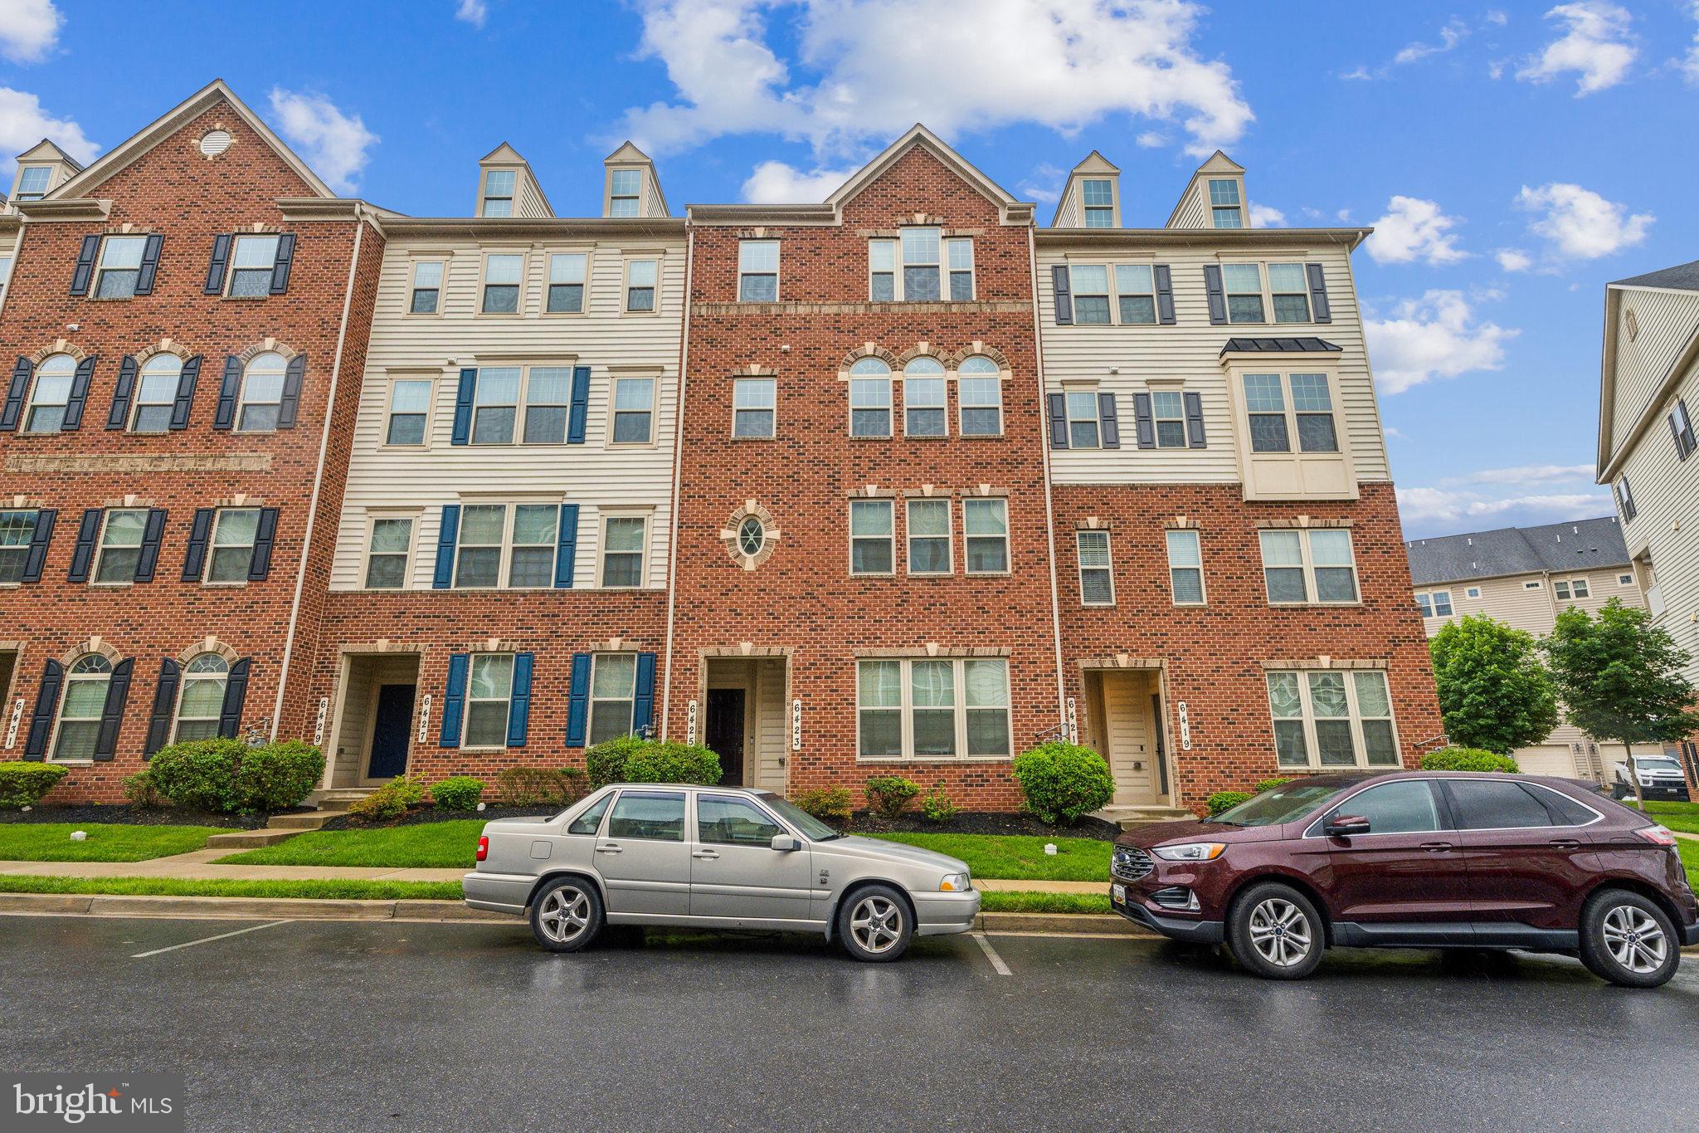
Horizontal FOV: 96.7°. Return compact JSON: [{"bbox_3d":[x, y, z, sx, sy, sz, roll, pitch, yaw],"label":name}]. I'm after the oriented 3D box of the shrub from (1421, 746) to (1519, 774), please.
[{"bbox_3d":[11.371,3.955,13.715,1.683,1.335,1.500,0,-14,0],"label":"shrub"}]

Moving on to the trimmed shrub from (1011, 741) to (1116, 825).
[{"bbox_3d":[3.749,3.795,13.248,1.796,1.378,1.650,0,-14,0],"label":"trimmed shrub"}]

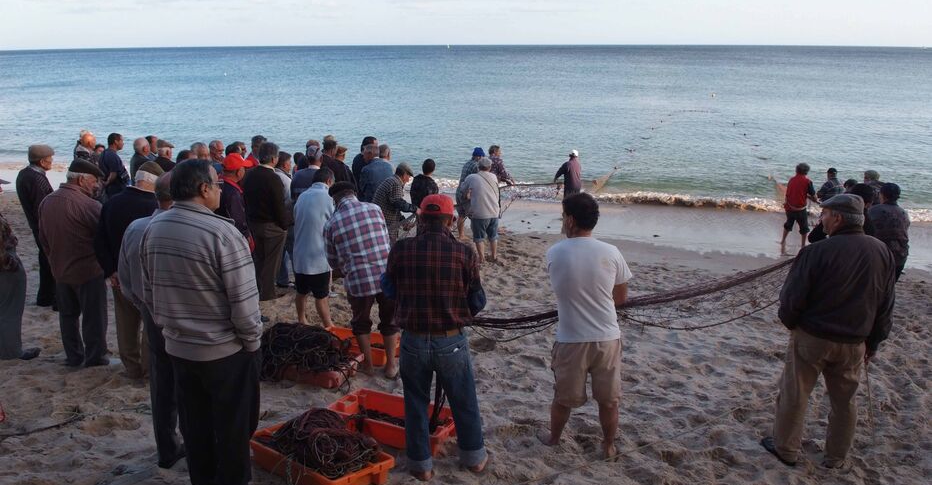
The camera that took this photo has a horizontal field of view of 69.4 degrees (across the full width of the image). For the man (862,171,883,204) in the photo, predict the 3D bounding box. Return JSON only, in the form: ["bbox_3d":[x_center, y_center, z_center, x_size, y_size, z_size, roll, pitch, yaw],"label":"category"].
[{"bbox_3d":[6.345,-0.289,10.530,0.540,1.690,0.350,1,16,2],"label":"man"}]

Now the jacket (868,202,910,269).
[{"bbox_3d":[5.006,-0.150,8.073,0.570,0.700,0.380,1,16,3],"label":"jacket"}]

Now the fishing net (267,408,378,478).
[{"bbox_3d":[-0.827,1.136,3.905,0.620,0.310,0.410,14,21,40],"label":"fishing net"}]

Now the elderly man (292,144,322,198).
[{"bbox_3d":[-2.032,-0.424,8.735,0.520,1.670,0.360,5,17,17],"label":"elderly man"}]

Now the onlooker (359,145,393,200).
[{"bbox_3d":[-1.195,-0.468,9.134,0.540,1.750,0.340,7,18,24],"label":"onlooker"}]

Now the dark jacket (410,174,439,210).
[{"bbox_3d":[-0.611,-0.694,9.902,0.460,0.660,0.280,2,16,8],"label":"dark jacket"}]

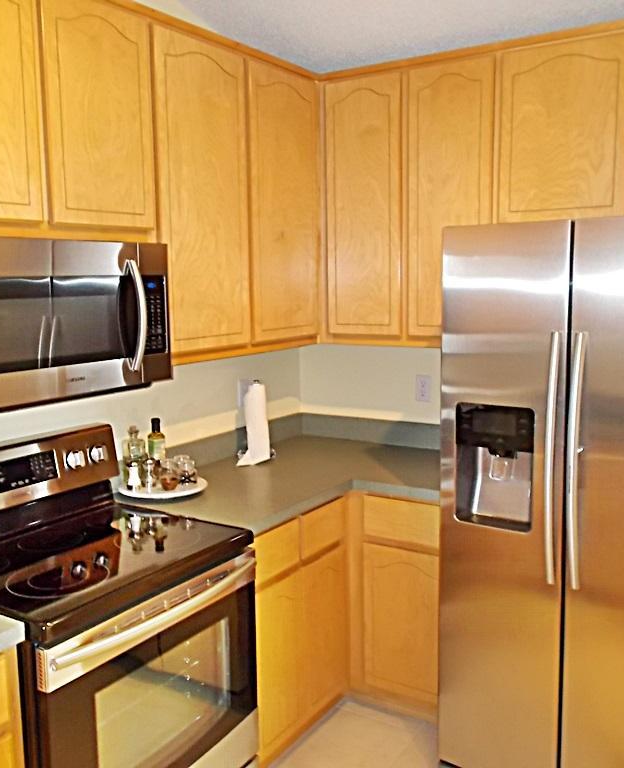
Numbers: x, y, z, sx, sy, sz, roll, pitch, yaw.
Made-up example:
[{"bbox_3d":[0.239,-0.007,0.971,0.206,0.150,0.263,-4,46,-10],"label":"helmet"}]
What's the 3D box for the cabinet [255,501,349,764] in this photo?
[{"bbox_3d":[-0.284,0.837,2.806,0.629,0.855,0.674,4,9,32],"label":"cabinet"}]

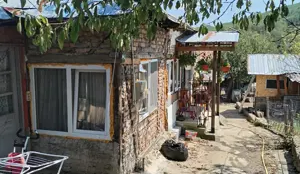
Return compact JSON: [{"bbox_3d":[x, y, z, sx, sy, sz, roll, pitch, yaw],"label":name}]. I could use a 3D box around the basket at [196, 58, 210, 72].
[{"bbox_3d":[1.514,-0.637,8.500,0.380,0.400,0.380,2,7,18],"label":"basket"}]

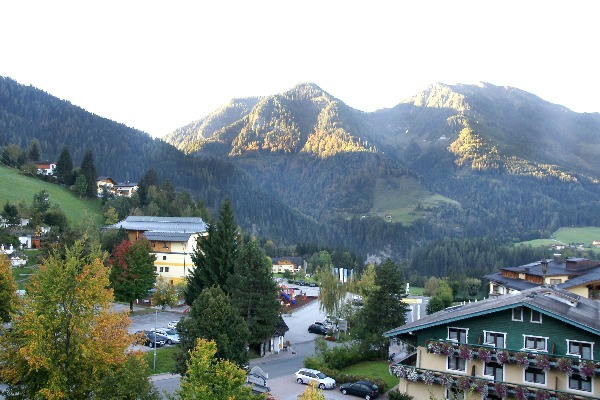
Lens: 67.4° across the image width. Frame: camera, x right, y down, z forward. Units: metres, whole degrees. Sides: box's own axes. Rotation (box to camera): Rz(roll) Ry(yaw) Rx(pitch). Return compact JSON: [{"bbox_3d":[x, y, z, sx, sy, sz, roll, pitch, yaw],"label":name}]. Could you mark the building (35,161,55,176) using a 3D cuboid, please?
[{"bbox_3d":[-128.693,-15.960,228.000,11.000,7.800,8.500,2,-3,-17],"label":"building"}]

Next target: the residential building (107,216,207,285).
[{"bbox_3d":[-35.759,13.023,117.789,21.000,18.200,14.000,1,-6,10],"label":"residential building"}]

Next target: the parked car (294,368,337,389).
[{"bbox_3d":[1.620,18.800,47.500,4.500,1.460,1.780,-1,-3,27],"label":"parked car"}]

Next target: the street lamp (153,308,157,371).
[{"bbox_3d":[-16.439,16.040,51.300,0.300,6.897,0.300,1,-3,0],"label":"street lamp"}]

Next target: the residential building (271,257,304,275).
[{"bbox_3d":[-8.191,43.984,304.497,20.000,10.600,13.000,1,-6,8],"label":"residential building"}]

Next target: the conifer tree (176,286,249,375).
[{"bbox_3d":[-10.508,15.359,55.276,8.600,10.000,8.600,2,-6,0],"label":"conifer tree"}]

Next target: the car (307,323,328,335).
[{"bbox_3d":[3.505,22.396,78.057,4.100,1.450,1.750,-2,-6,30],"label":"car"}]

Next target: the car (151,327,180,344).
[{"bbox_3d":[-17.785,18.327,60.402,4.500,1.470,1.780,-2,-7,31],"label":"car"}]

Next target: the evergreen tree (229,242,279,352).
[{"bbox_3d":[-6.163,13.423,63.983,7.200,15.800,7.200,2,-6,0],"label":"evergreen tree"}]

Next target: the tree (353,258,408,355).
[{"bbox_3d":[10.414,13.864,57.500,6.700,12.778,6.700,1,-3,0],"label":"tree"}]

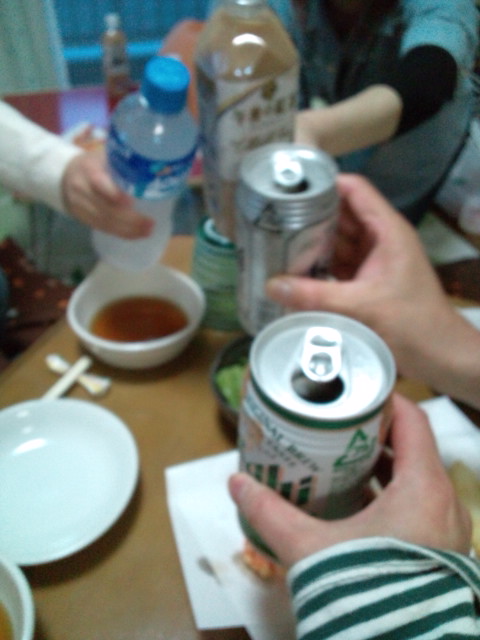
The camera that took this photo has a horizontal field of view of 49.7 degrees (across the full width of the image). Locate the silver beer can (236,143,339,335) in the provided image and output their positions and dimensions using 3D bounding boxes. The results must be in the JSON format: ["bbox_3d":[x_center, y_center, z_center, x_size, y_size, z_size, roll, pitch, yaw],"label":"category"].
[{"bbox_3d":[0.031,-0.047,0.358,0.066,0.124,0.066,-1,49,1],"label":"silver beer can"}]

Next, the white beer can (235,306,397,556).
[{"bbox_3d":[0.032,0.060,0.239,0.066,0.123,0.066,-1,44,1],"label":"white beer can"}]

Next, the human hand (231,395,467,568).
[{"bbox_3d":[0.050,0.077,0.243,0.103,0.080,0.105,-7,44,-5],"label":"human hand"}]

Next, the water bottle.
[{"bbox_3d":[-0.077,-0.115,0.420,0.066,0.205,0.066,-3,66,-21],"label":"water bottle"}]

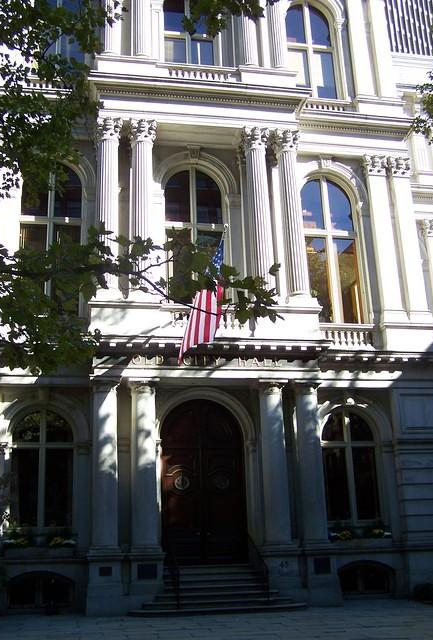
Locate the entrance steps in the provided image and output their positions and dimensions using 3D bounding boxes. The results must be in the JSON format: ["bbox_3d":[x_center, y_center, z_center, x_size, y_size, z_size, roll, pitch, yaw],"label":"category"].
[{"bbox_3d":[-0.031,7.562,19.881,4.848,1.190,2.688,2,-19,-10],"label":"entrance steps"}]

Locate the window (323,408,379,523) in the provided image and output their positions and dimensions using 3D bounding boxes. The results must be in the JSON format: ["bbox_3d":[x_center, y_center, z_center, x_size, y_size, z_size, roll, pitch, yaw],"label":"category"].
[{"bbox_3d":[4.478,4.872,23.658,1.891,3.840,0.288,2,-19,-10],"label":"window"}]

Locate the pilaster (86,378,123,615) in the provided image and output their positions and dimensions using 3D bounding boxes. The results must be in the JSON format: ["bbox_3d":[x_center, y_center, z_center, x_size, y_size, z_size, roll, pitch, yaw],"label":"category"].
[{"bbox_3d":[-3.463,5.375,21.821,1.040,7.018,1.040,1,-19,-10],"label":"pilaster"}]

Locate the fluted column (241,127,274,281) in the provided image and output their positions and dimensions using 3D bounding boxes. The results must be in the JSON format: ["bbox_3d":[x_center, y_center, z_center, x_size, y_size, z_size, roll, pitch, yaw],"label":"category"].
[{"bbox_3d":[1.589,-3.792,25.922,0.938,6.865,0.938,1,-19,-10],"label":"fluted column"}]

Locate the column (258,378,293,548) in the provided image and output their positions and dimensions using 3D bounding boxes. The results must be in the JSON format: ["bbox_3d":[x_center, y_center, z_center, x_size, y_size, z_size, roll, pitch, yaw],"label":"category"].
[{"bbox_3d":[1.806,4.338,21.633,0.806,4.992,0.806,2,-19,-10],"label":"column"}]

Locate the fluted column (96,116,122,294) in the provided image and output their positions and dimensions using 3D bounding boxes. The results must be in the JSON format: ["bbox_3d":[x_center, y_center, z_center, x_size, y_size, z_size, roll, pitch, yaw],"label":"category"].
[{"bbox_3d":[-3.809,-3.925,24.947,0.938,6.865,0.938,1,-19,-10],"label":"fluted column"}]

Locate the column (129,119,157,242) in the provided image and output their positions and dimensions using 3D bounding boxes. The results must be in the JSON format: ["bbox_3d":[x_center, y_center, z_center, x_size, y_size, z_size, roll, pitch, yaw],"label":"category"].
[{"bbox_3d":[-2.615,-3.895,25.162,0.938,6.865,0.938,1,-19,-10],"label":"column"}]

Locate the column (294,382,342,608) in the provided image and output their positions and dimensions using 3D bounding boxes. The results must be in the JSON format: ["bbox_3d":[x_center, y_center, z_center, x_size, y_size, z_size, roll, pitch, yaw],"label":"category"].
[{"bbox_3d":[3.171,5.562,23.011,1.061,7.028,1.061,1,-19,-10],"label":"column"}]

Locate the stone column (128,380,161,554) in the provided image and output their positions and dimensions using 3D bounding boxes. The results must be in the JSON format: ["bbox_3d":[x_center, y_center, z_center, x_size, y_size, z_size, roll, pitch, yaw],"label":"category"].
[{"bbox_3d":[-2.278,4.601,22.256,1.000,5.355,1.000,1,-19,-10],"label":"stone column"}]

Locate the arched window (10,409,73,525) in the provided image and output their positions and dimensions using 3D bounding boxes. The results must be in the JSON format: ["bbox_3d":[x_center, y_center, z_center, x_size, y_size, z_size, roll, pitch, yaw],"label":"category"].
[{"bbox_3d":[-5.389,4.567,21.892,1.891,3.744,0.288,2,-19,-10],"label":"arched window"}]

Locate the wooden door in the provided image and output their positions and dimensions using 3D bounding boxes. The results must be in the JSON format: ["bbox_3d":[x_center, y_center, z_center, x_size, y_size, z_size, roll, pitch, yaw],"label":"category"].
[{"bbox_3d":[-0.443,5.153,22.785,2.832,5.232,0.240,2,-19,-10],"label":"wooden door"}]

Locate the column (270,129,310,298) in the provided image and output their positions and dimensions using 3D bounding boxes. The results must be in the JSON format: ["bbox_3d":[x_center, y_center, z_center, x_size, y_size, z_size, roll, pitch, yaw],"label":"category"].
[{"bbox_3d":[2.683,-3.733,24.543,0.826,6.336,0.826,2,-19,-10],"label":"column"}]

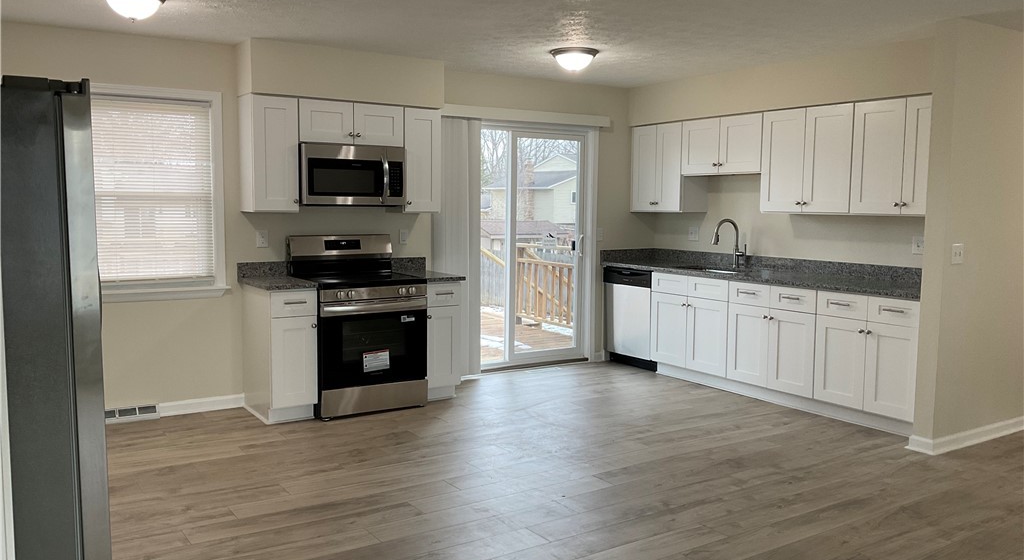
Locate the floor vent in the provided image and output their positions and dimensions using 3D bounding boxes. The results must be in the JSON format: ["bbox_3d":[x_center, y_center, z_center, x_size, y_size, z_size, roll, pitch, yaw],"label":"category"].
[{"bbox_3d":[-2.525,0.870,5.497,0.514,0.106,0.050,-3,6,-34],"label":"floor vent"}]

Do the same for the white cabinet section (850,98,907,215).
[{"bbox_3d":[2.538,-0.809,5.744,0.302,0.751,0.383,-3,6,-33],"label":"white cabinet section"}]

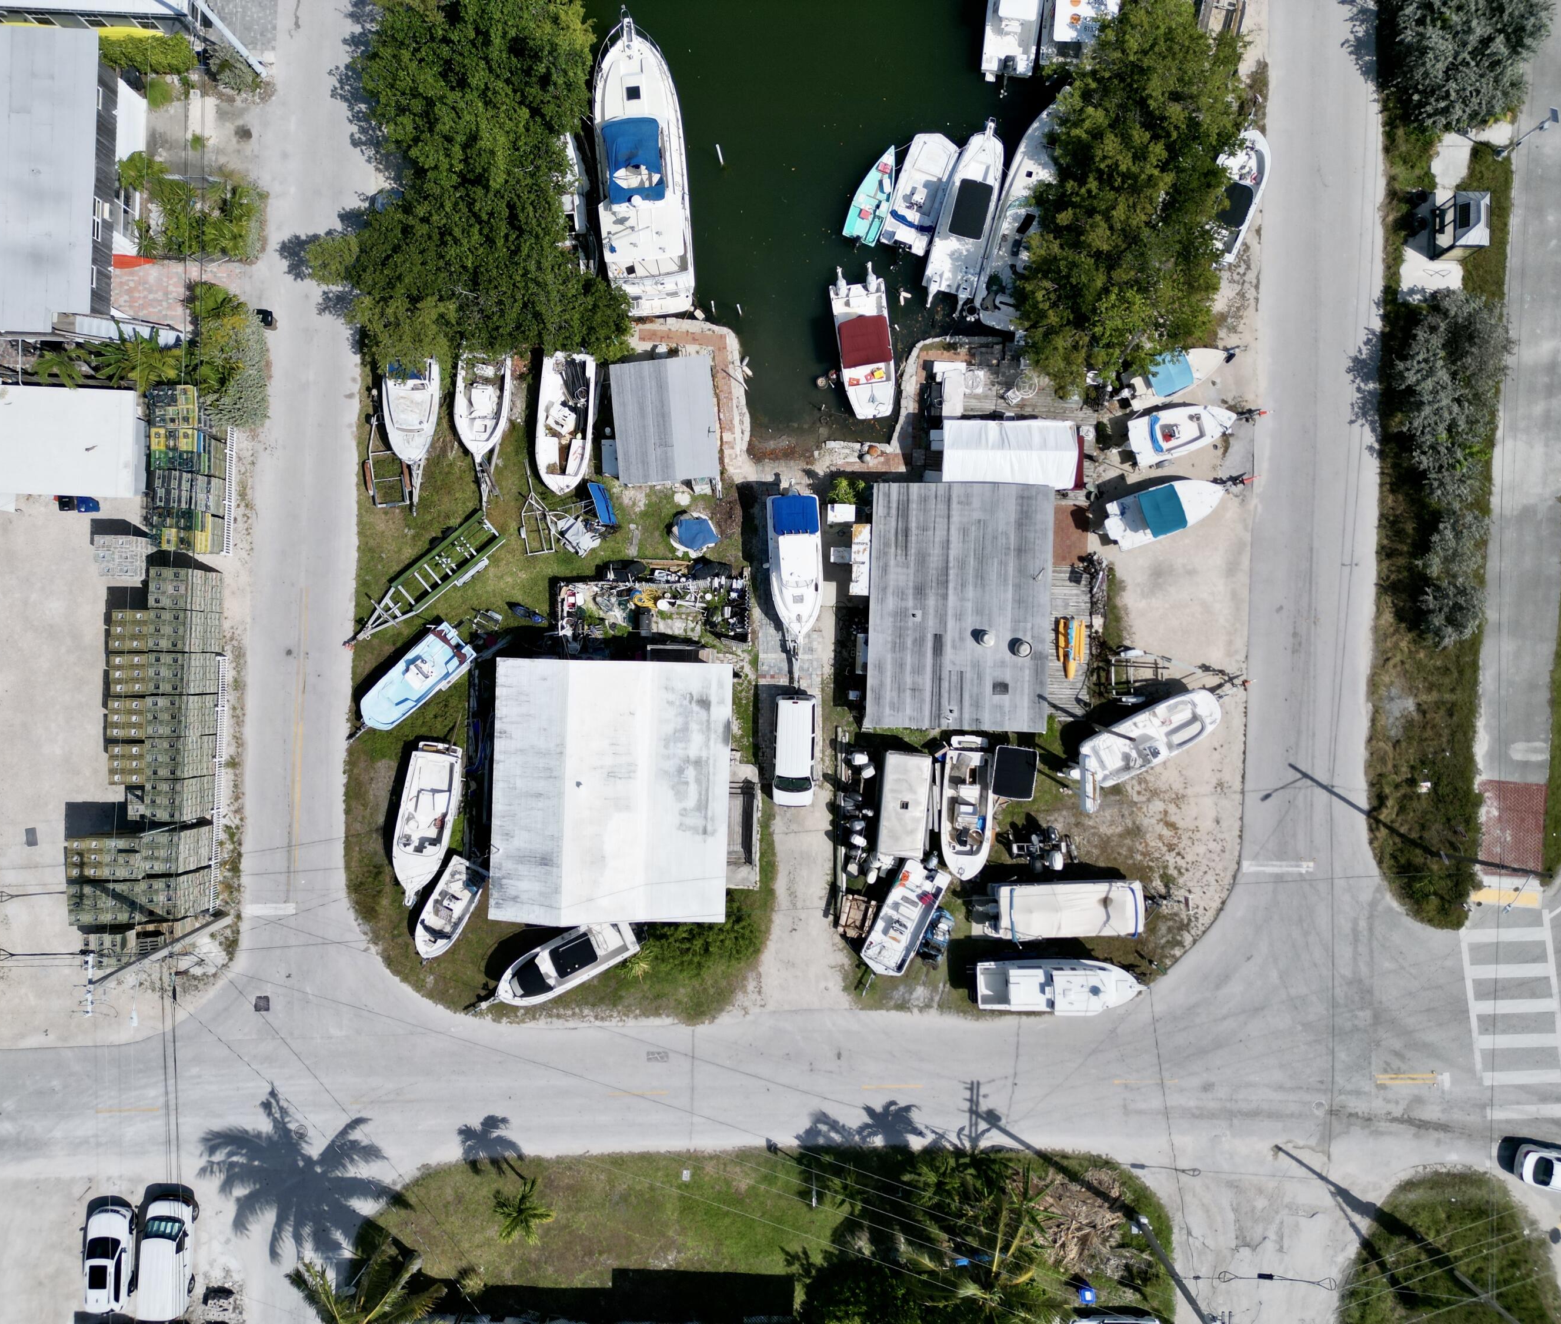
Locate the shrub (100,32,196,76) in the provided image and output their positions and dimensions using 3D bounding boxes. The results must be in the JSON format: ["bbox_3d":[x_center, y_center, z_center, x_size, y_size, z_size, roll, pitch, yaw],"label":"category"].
[{"bbox_3d":[-29.780,-28.597,57.835,4.150,1.750,1.450,0,89,0],"label":"shrub"}]

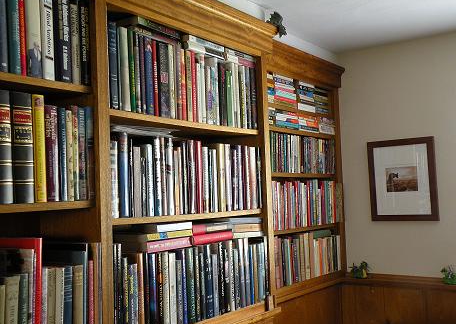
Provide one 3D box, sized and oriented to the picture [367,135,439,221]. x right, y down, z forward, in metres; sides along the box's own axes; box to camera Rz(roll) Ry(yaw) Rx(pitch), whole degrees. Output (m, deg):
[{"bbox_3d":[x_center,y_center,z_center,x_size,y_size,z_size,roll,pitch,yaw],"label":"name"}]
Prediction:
[{"bbox_3d":[0.907,0.095,2.867,0.349,0.419,0.025,-5,-4,37],"label":"picture"}]

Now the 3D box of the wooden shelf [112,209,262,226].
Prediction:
[{"bbox_3d":[-0.197,0.187,1.893,0.240,0.017,0.775,-5,-4,36],"label":"wooden shelf"}]

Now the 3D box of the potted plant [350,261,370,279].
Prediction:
[{"bbox_3d":[0.691,0.567,2.891,0.085,0.088,0.075,-5,-4,37],"label":"potted plant"}]

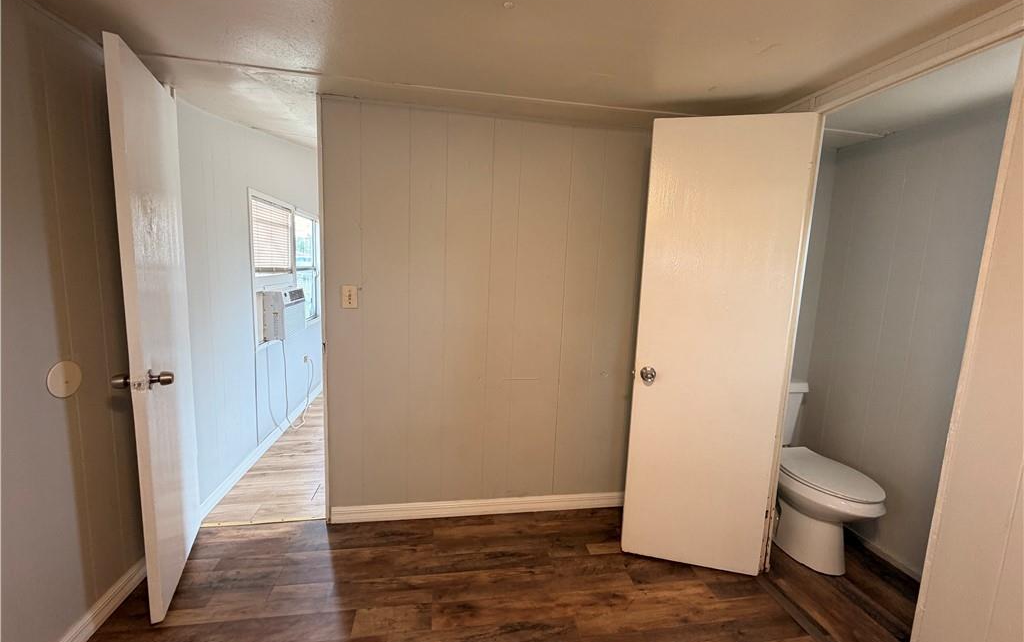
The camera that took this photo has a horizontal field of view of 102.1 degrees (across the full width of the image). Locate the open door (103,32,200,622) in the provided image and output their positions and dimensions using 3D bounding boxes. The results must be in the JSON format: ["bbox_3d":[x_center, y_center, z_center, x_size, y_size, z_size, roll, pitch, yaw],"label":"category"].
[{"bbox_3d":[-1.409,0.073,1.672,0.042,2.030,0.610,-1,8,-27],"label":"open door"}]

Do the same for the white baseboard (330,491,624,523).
[{"bbox_3d":[-0.037,1.028,2.313,1.850,0.091,0.018,1,8,-10],"label":"white baseboard"}]

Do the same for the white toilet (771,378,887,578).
[{"bbox_3d":[1.485,0.772,2.126,0.440,0.770,0.760,1,8,-10],"label":"white toilet"}]

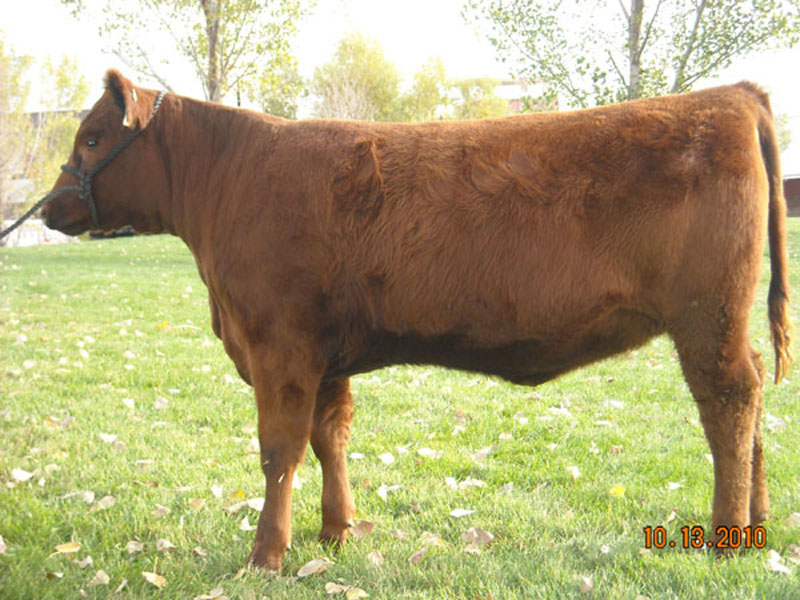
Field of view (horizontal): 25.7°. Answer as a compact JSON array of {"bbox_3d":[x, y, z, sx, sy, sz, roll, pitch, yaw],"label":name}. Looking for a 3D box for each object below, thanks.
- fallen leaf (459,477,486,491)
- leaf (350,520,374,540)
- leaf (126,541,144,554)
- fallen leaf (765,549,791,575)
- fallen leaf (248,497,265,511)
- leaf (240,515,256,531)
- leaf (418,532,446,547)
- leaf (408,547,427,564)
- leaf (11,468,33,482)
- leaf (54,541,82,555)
[{"bbox_3d":[0.244,0.605,5.794,0.089,0.026,0.070,-2,3,0],"label":"fallen leaf"},{"bbox_3d":[-0.104,0.641,4.883,0.067,0.047,0.047,-1,3,0],"label":"leaf"},{"bbox_3d":[-0.682,0.638,4.530,0.046,0.026,0.050,-1,3,0],"label":"leaf"},{"bbox_3d":[0.915,0.633,4.255,0.063,0.053,0.050,-1,3,0],"label":"fallen leaf"},{"bbox_3d":[-0.435,0.622,5.365,0.067,0.035,0.047,-1,3,0],"label":"fallen leaf"},{"bbox_3d":[-0.435,0.639,5.043,0.046,0.039,0.037,-1,3,0],"label":"leaf"},{"bbox_3d":[0.085,0.645,4.732,0.070,0.028,0.049,-1,3,0],"label":"leaf"},{"bbox_3d":[0.044,0.637,4.382,0.045,0.036,0.045,-1,3,0],"label":"leaf"},{"bbox_3d":[-1.295,0.603,6.033,0.065,0.034,0.049,-1,3,0],"label":"leaf"},{"bbox_3d":[-0.860,0.640,4.541,0.067,0.026,0.050,-1,3,0],"label":"leaf"}]

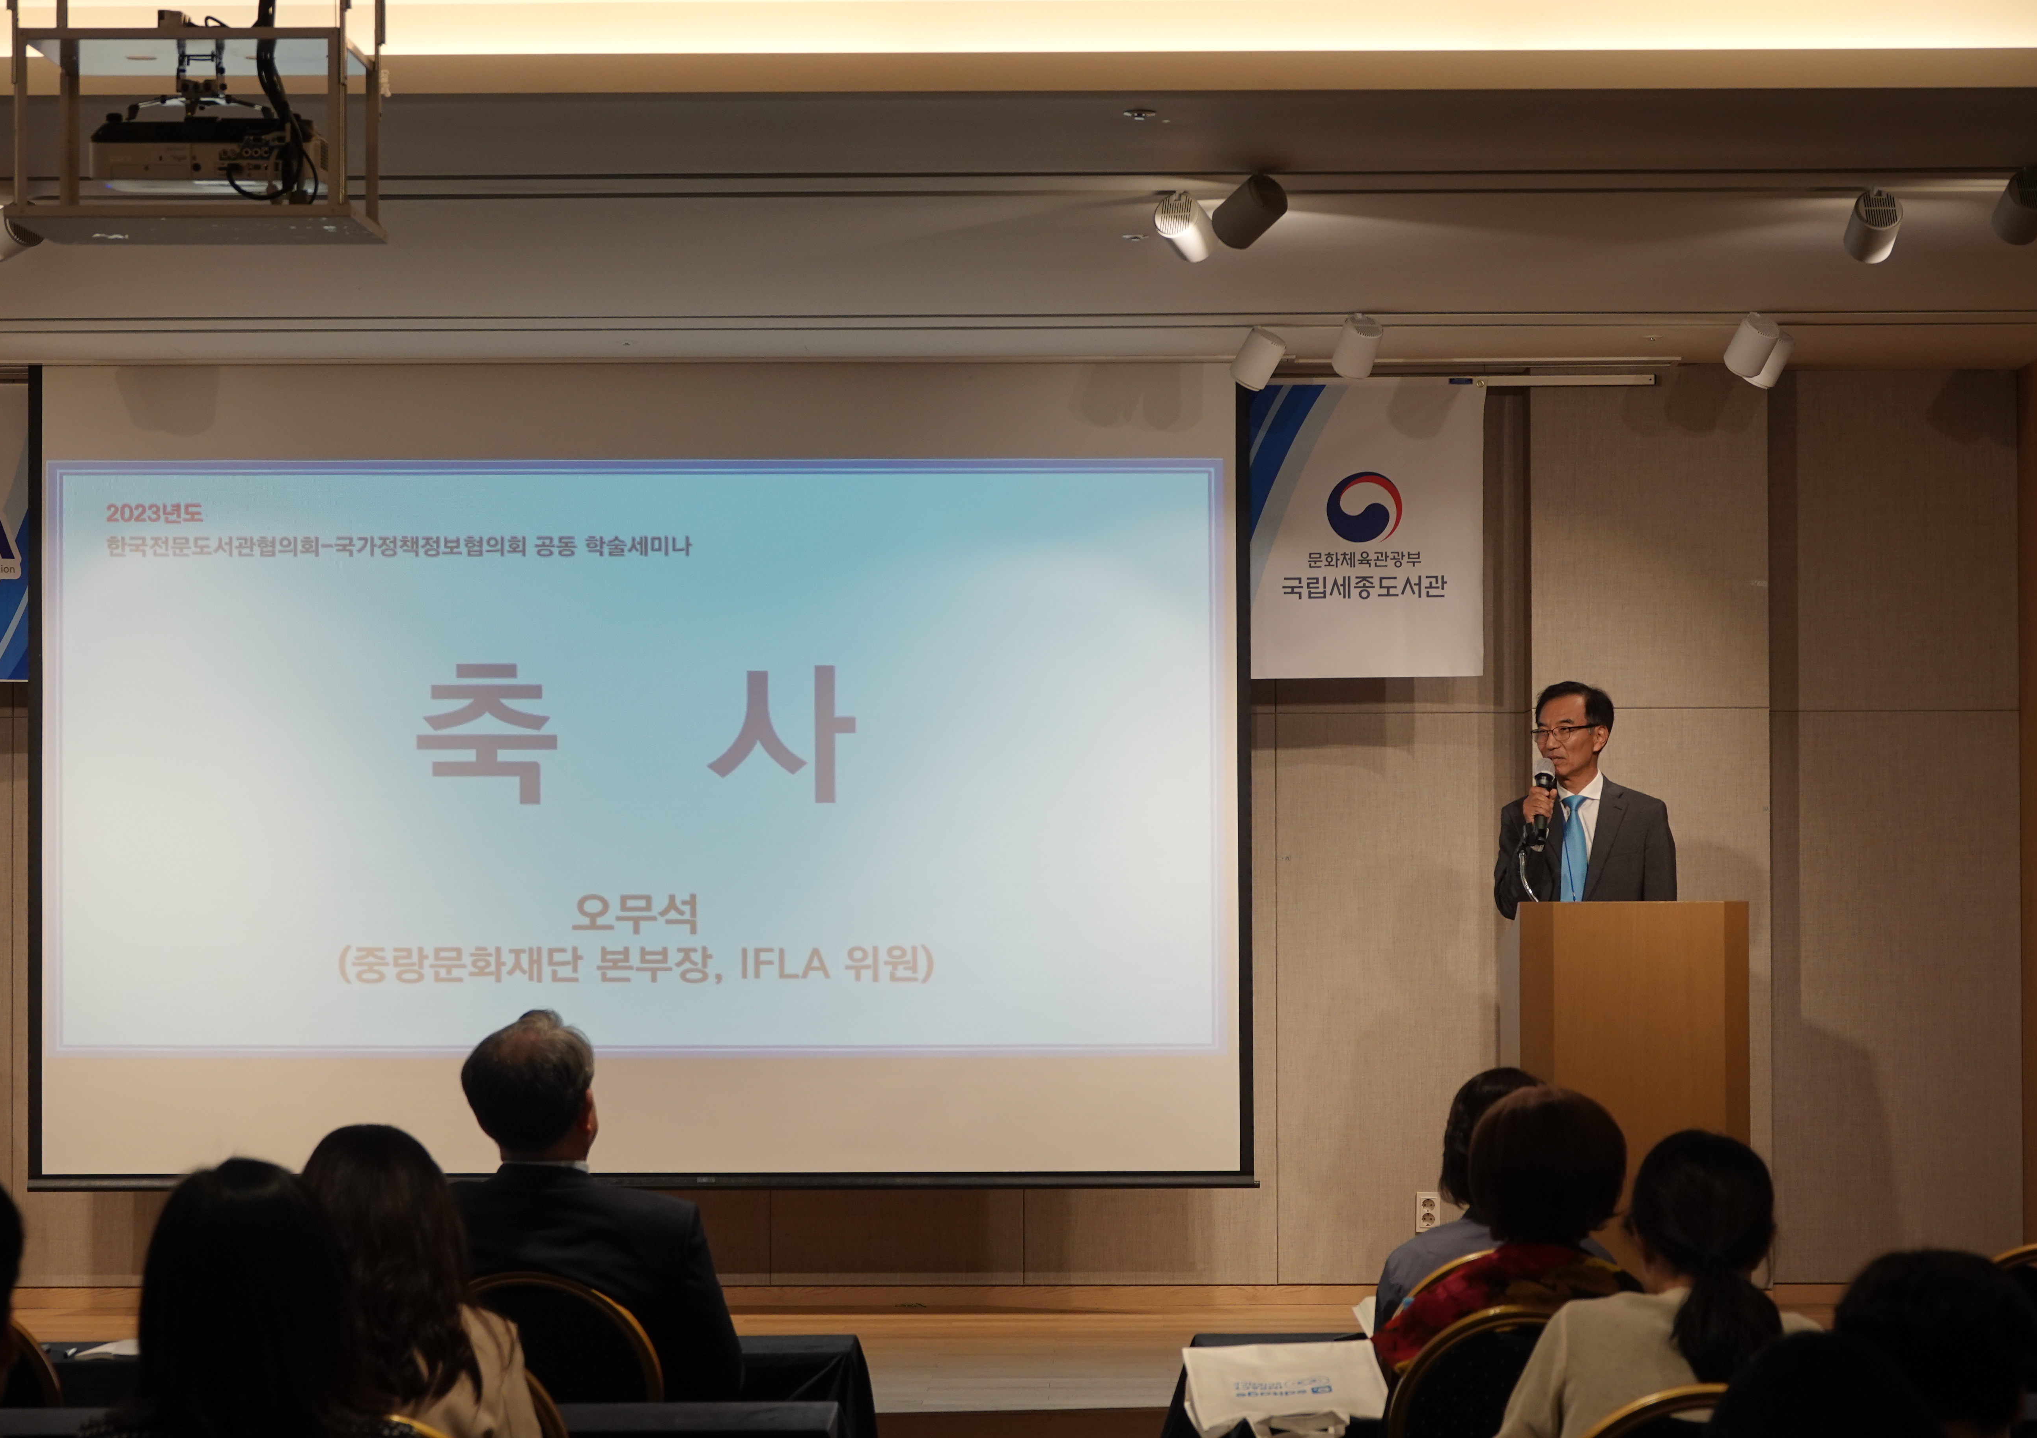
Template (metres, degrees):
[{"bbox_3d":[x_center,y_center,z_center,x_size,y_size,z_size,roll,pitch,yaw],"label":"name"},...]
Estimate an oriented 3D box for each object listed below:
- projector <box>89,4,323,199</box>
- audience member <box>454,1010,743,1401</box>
[{"bbox_3d":[-1.424,-1.080,9.250,0.400,0.320,0.330,0,-2,3],"label":"projector"},{"bbox_3d":[-0.743,1.133,8.702,0.560,1.316,0.780,0,-2,9],"label":"audience member"}]

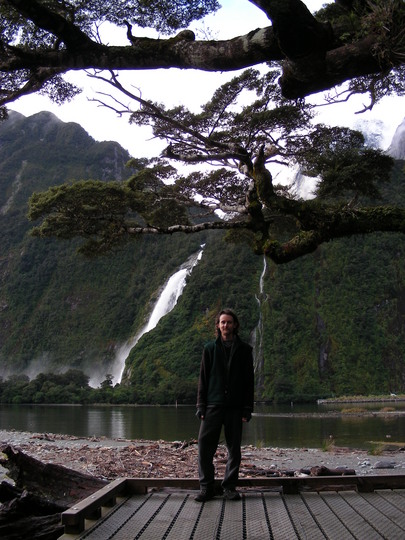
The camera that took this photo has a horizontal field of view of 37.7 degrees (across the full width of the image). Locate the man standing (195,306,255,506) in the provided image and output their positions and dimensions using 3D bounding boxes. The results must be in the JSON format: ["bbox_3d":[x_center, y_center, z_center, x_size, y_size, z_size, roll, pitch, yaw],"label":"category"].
[{"bbox_3d":[0.216,1.270,5.760,0.550,1.800,0.360,-1,-12,5],"label":"man standing"}]

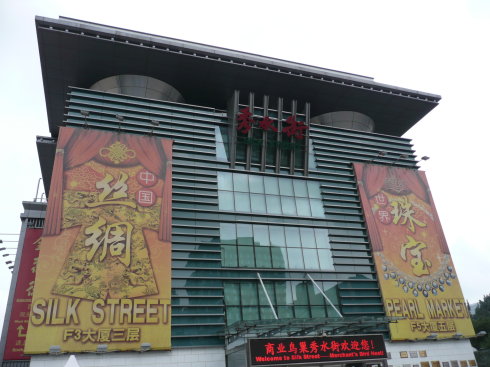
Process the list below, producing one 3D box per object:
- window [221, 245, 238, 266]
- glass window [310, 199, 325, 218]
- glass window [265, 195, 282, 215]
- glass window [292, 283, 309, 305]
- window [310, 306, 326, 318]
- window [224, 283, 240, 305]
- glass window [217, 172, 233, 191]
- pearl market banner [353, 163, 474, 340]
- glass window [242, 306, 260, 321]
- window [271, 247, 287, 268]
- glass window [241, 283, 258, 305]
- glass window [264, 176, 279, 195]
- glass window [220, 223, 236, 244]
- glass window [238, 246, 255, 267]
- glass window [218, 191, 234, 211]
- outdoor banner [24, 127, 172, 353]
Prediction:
[{"bbox_3d":[-1.024,4.848,26.209,1.176,1.679,0.100,5,-28,-19],"label":"window"},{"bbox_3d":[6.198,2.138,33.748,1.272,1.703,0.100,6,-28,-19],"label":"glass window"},{"bbox_3d":[2.259,1.649,31.128,1.261,1.611,0.100,6,-28,-19],"label":"glass window"},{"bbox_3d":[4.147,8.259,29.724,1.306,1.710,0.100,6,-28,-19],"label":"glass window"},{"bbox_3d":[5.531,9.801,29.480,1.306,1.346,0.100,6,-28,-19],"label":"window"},{"bbox_3d":[-0.885,7.422,26.812,1.160,1.624,0.100,6,-28,-19],"label":"window"},{"bbox_3d":[-1.500,-0.158,30.574,1.223,1.545,0.100,6,-28,-19],"label":"glass window"},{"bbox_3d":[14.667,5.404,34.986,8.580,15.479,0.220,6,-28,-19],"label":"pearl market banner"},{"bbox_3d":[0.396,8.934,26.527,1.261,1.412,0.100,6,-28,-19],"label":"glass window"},{"bbox_3d":[2.497,5.317,28.397,1.225,1.587,0.100,6,-28,-19],"label":"window"},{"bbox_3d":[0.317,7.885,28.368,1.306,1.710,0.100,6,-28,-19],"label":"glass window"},{"bbox_3d":[2.266,0.218,33.158,1.306,1.644,0.100,6,-28,-19],"label":"glass window"},{"bbox_3d":[-1.135,3.363,26.941,1.176,1.640,0.100,5,-28,-19],"label":"glass window"},{"bbox_3d":[0.110,5.228,28.372,1.261,1.609,0.100,6,-28,-19],"label":"glass window"},{"bbox_3d":[-1.322,1.283,29.012,1.225,1.587,0.100,6,-28,-19],"label":"glass window"},{"bbox_3d":[-8.951,3.073,26.636,8.128,15.181,0.220,6,-28,-19],"label":"outdoor banner"}]

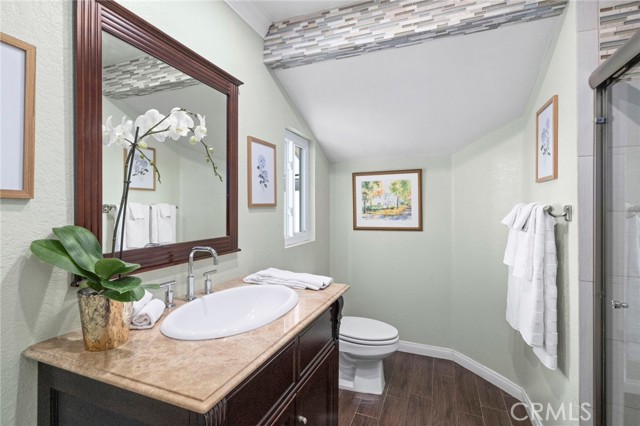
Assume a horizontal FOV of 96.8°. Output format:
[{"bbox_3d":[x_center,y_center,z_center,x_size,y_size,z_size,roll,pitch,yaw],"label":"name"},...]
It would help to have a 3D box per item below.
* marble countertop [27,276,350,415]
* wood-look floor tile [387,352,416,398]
[{"bbox_3d":[-0.308,0.357,1.037,0.583,0.028,0.890,-1,1,23],"label":"marble countertop"},{"bbox_3d":[0.635,1.224,2.171,0.144,0.010,0.649,-1,1,23],"label":"wood-look floor tile"}]

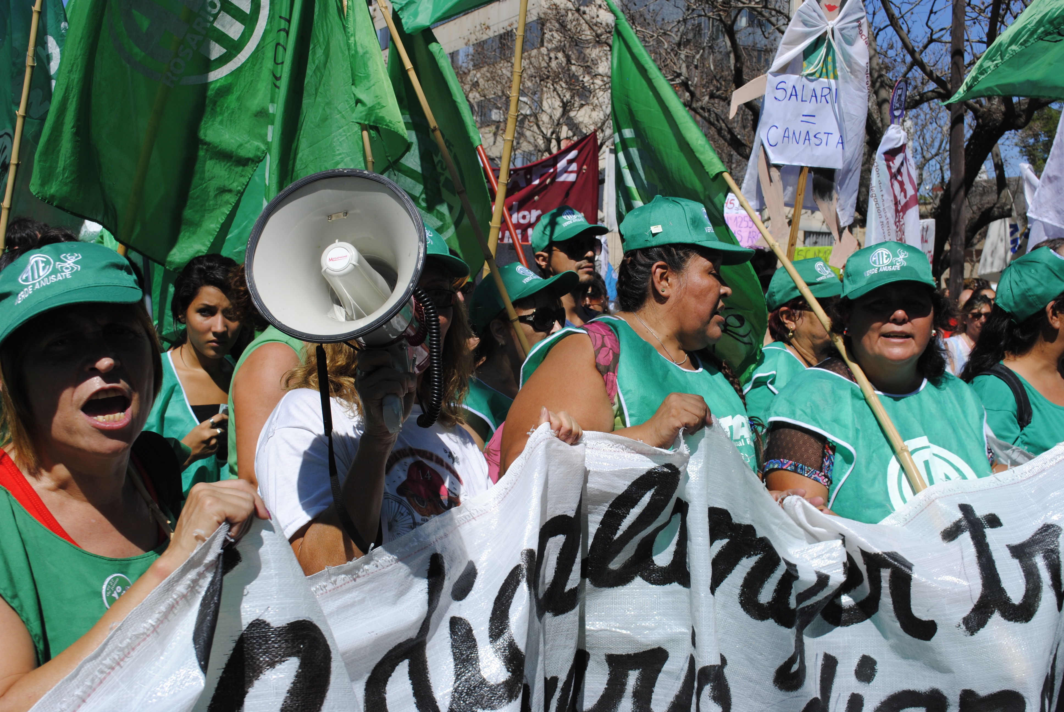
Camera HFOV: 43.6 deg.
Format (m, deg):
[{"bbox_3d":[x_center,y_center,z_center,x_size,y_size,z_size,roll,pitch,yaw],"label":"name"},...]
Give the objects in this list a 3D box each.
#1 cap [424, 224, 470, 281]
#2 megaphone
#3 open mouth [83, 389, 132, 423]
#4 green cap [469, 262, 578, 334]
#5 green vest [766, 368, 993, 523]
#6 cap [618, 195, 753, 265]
[{"bbox_3d":[-0.200,-0.161,1.970,0.180,0.125,0.260,-1,0,-26],"label":"cap"},{"bbox_3d":[-0.204,-0.053,1.717,0.220,0.260,0.330,-7,-18,8],"label":"megaphone"},{"bbox_3d":[-0.459,0.054,1.440,0.053,0.036,0.030,-9,-3,-39],"label":"open mouth"},{"bbox_3d":[-0.021,-0.123,2.850,0.260,0.130,0.180,-22,-12,35],"label":"green cap"},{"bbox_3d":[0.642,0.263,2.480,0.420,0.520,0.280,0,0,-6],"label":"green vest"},{"bbox_3d":[0.272,-0.223,2.370,0.250,0.125,0.180,1,1,-5],"label":"cap"}]

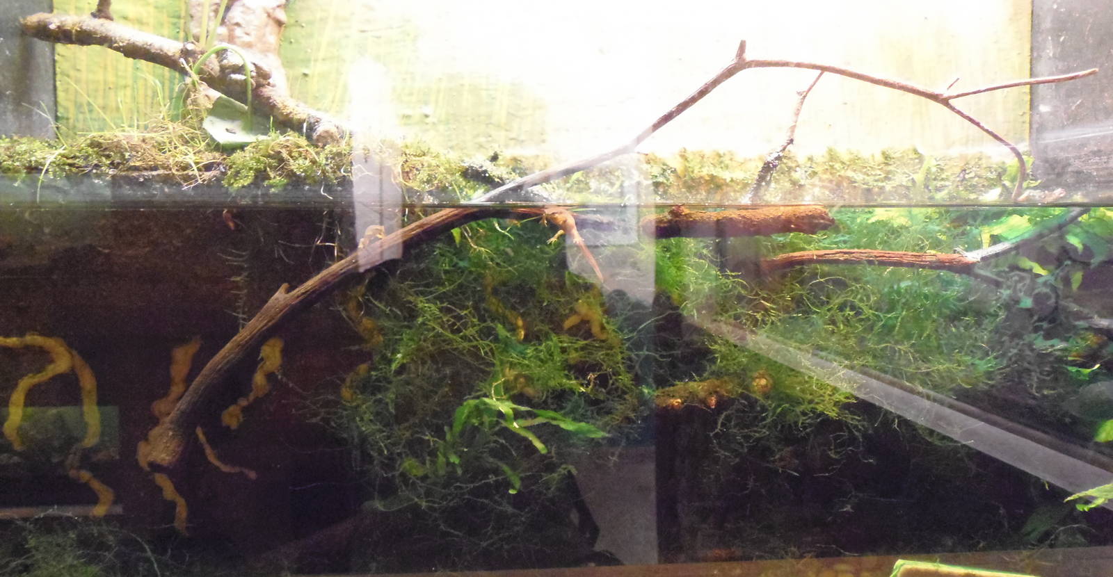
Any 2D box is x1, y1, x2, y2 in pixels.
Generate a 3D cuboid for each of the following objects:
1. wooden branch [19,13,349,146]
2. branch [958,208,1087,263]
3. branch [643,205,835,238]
[{"bbox_3d":[-0.390,-0.222,0.802,0.352,0.052,0.055,21,3,6],"label":"wooden branch"},{"bbox_3d":[0.480,-0.056,0.790,0.149,0.020,0.020,-18,3,-8],"label":"branch"},{"bbox_3d":[0.178,-0.064,0.748,0.189,0.032,0.036,0,1,-5],"label":"branch"}]

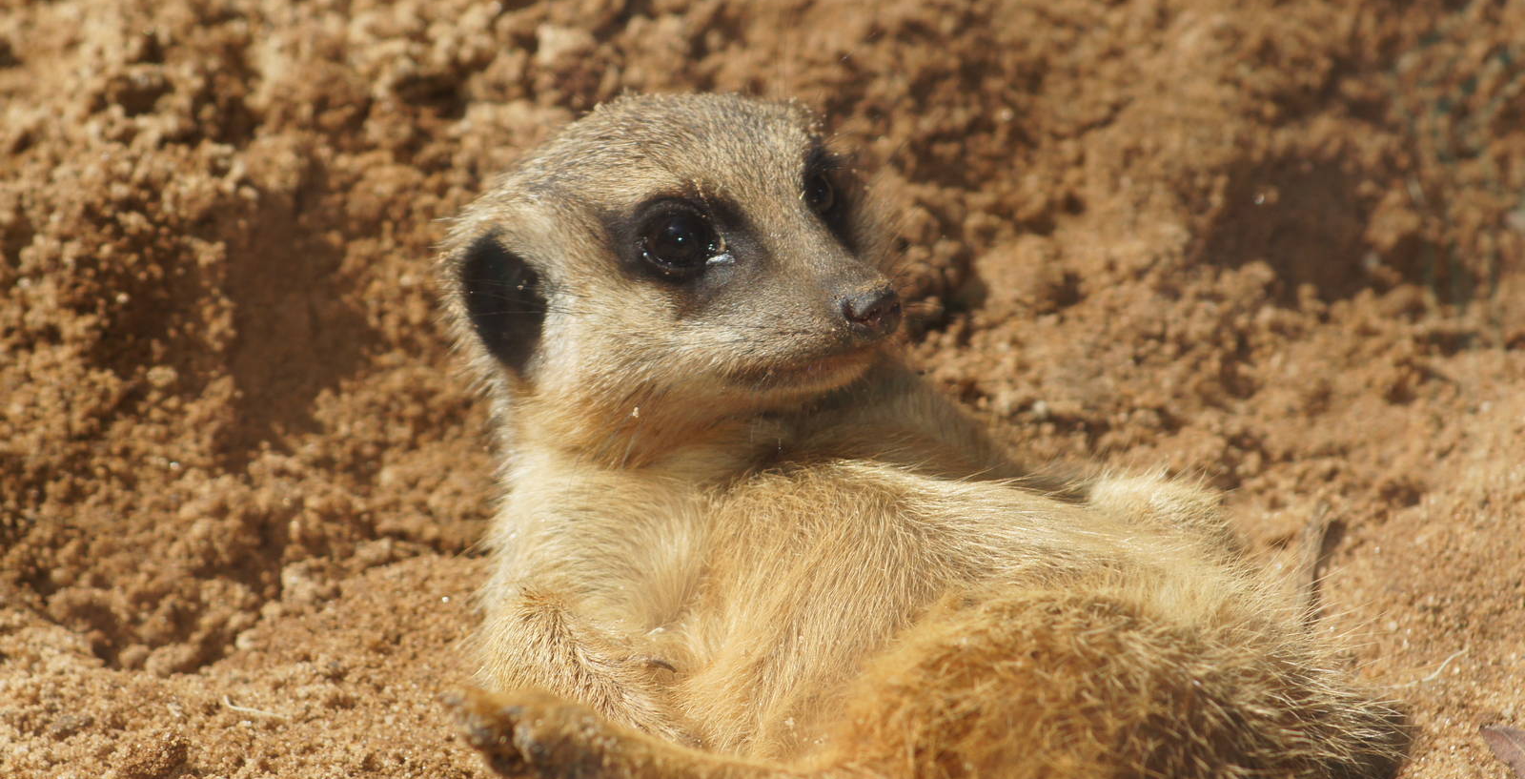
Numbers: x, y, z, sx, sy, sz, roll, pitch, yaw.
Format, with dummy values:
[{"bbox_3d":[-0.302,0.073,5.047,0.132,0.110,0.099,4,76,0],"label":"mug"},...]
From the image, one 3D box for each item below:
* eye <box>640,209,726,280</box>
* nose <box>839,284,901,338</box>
[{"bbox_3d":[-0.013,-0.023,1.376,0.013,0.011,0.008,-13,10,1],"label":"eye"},{"bbox_3d":[0.017,-0.012,1.363,0.009,0.008,0.009,-20,12,-33],"label":"nose"}]

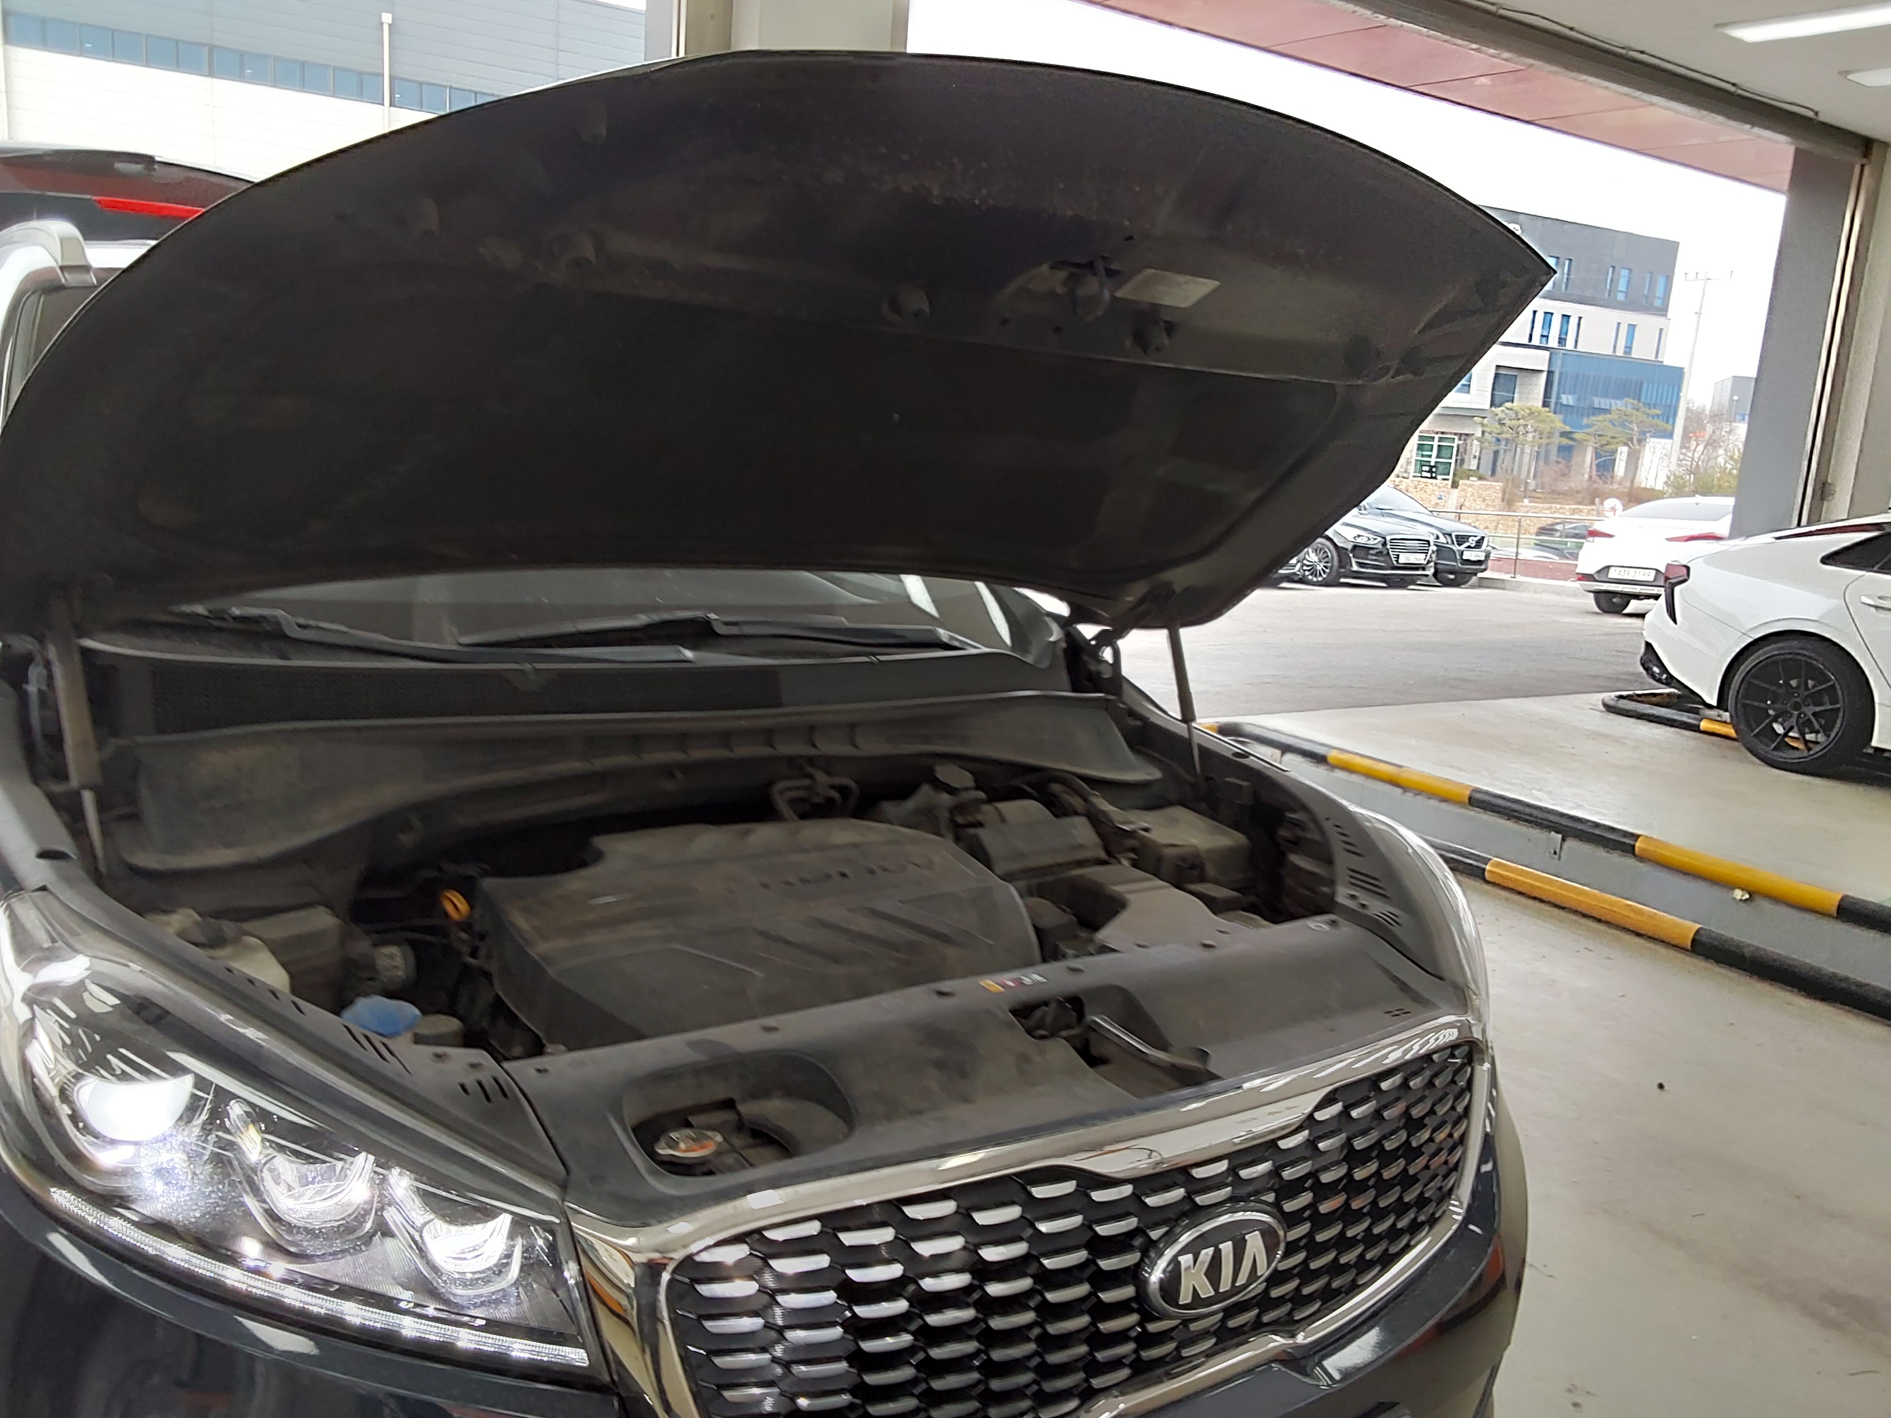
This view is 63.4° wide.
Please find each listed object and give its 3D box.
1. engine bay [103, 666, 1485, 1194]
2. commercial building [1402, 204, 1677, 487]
[{"bbox_3d":[-0.095,0.329,1.721,1.460,0.460,0.940,-3,13,-34],"label":"engine bay"},{"bbox_3d":[32.874,-24.442,104.291,29.000,16.800,15.000,-1,12,-27],"label":"commercial building"}]

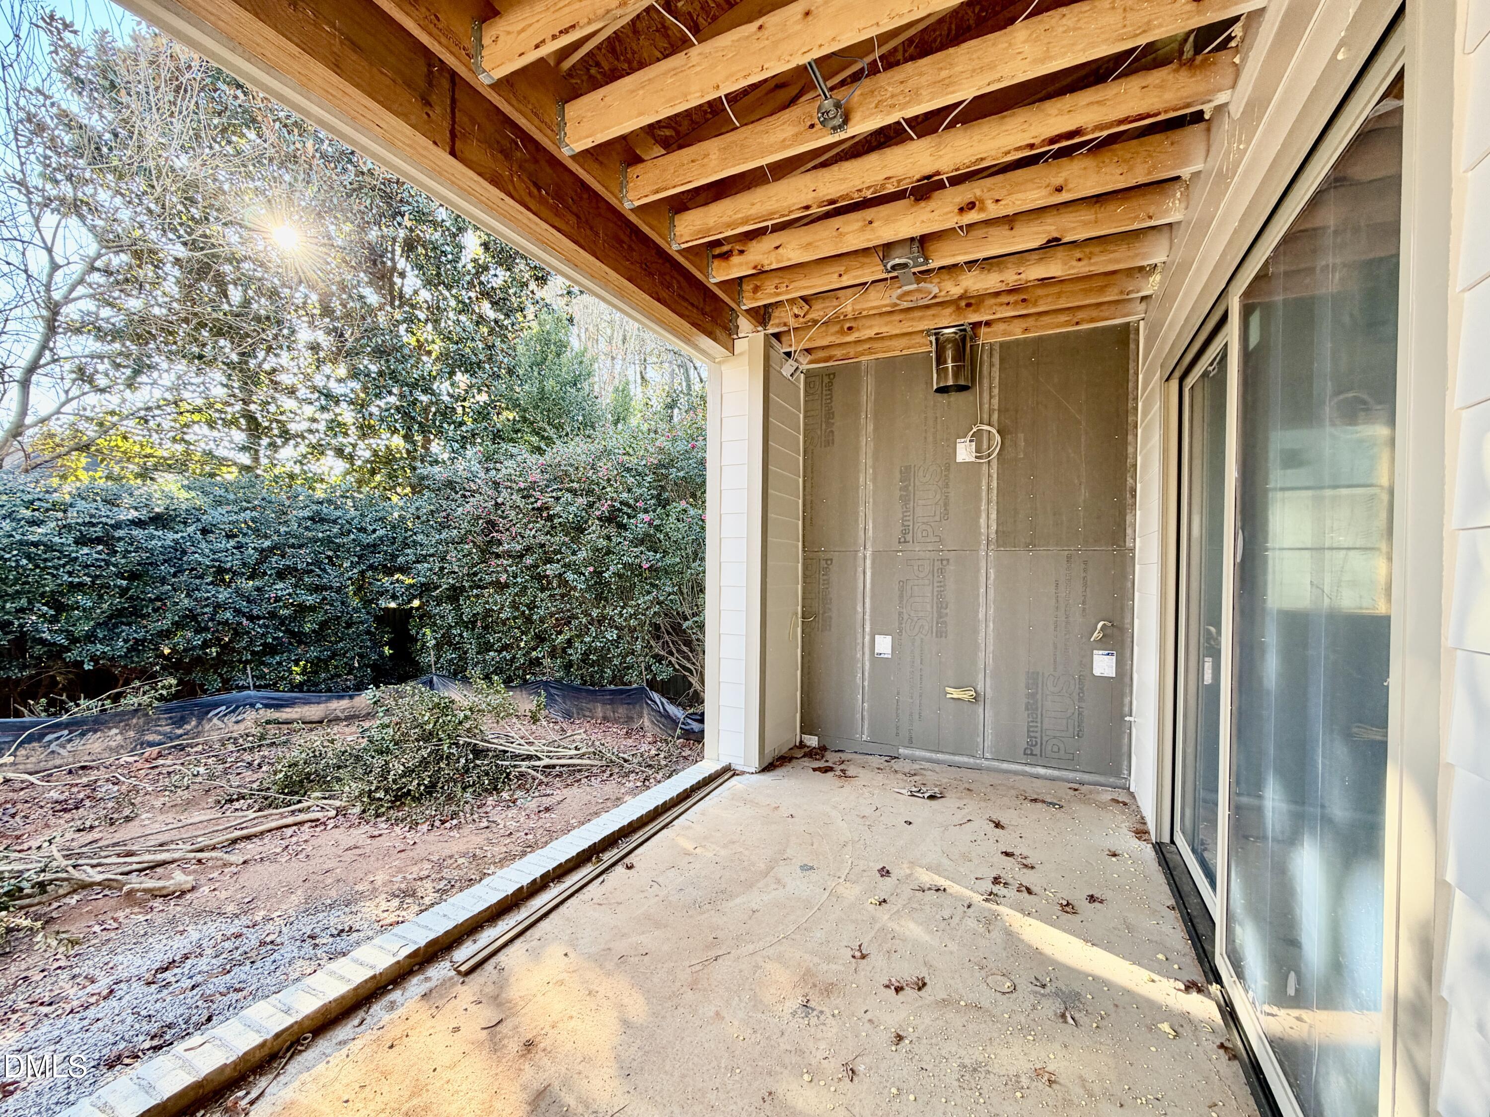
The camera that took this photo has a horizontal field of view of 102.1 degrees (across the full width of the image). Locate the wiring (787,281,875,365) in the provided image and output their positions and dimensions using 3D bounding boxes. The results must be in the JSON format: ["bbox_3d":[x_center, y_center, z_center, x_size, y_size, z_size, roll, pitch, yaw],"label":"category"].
[{"bbox_3d":[0.576,-1.613,4.160,0.780,0.180,0.750,1,0,27],"label":"wiring"}]

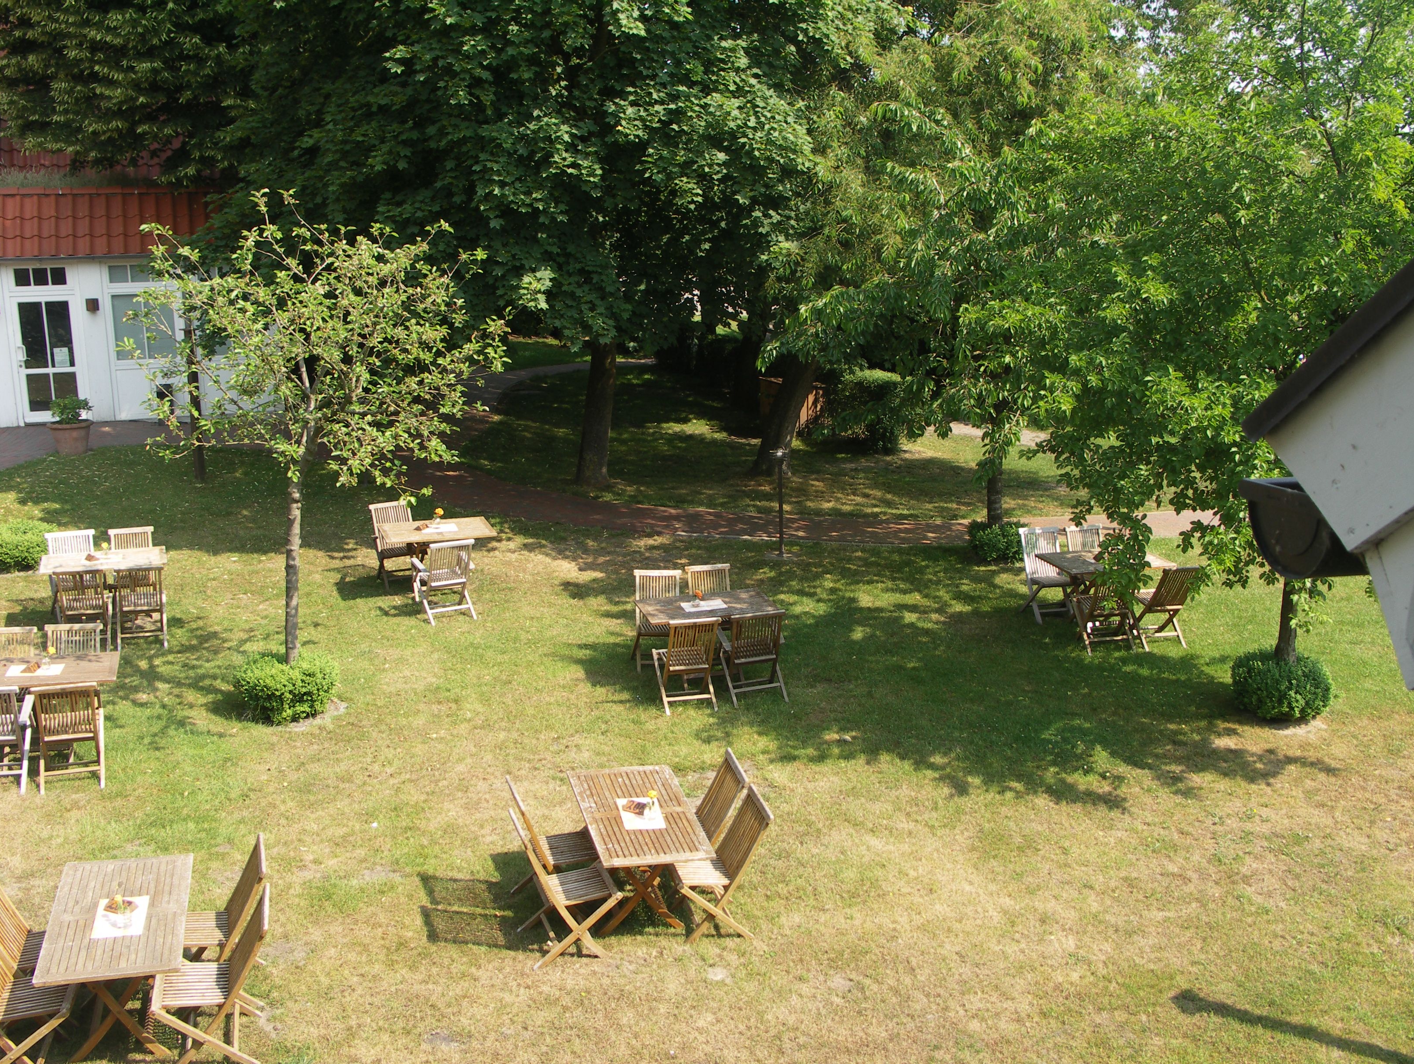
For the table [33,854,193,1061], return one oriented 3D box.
[{"bbox_3d":[-3.316,2.508,8.429,0.710,0.745,1.280,-3,16,-15],"label":"table"}]

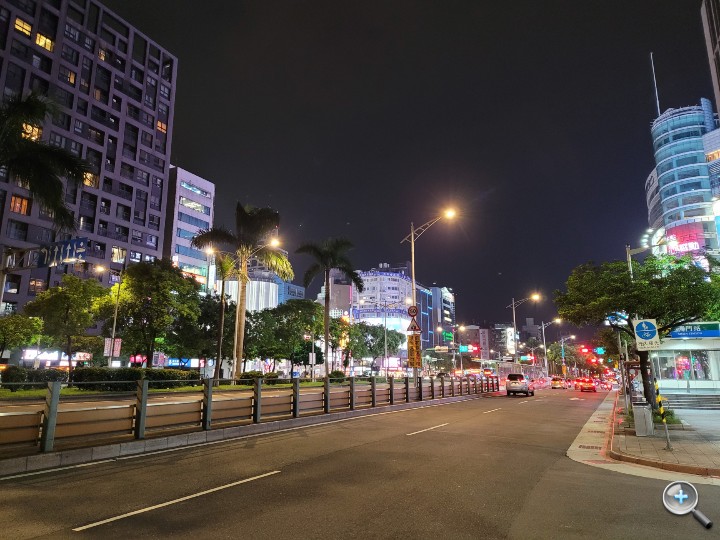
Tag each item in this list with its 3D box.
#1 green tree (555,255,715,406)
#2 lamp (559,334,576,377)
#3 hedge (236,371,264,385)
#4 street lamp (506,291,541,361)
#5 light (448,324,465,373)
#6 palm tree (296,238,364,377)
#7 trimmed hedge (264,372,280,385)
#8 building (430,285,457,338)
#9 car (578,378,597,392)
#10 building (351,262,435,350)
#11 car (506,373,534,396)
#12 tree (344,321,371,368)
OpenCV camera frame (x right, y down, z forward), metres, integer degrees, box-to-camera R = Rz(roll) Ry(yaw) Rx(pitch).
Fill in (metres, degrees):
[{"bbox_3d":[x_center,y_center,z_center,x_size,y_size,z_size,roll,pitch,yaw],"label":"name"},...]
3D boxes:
[{"bbox_3d":[8.179,2.028,16.113,4.200,4.980,4.400,-5,-12,24],"label":"green tree"},{"bbox_3d":[50.751,21.875,132.270,3.600,11.166,0.500,-5,-12,24],"label":"lamp"},{"bbox_3d":[-8.559,8.508,42.660,1.400,1.050,1.700,-5,-12,24],"label":"hedge"},{"bbox_3d":[17.848,7.823,59.072,3.200,10.060,0.450,-5,-12,24],"label":"street lamp"},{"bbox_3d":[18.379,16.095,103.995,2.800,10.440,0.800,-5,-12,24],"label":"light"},{"bbox_3d":[-3.436,4.587,62.088,7.400,16.660,7.400,0,-11,0],"label":"palm tree"},{"bbox_3d":[-8.217,10.265,50.608,0.950,1.140,1.250,-5,-12,24],"label":"trimmed hedge"},{"bbox_3d":[34.421,30.713,254.224,15.000,40.502,24.000,-5,-12,24],"label":"building"},{"bbox_3d":[24.592,12.277,58.143,1.780,1.500,4.500,-5,-12,24],"label":"car"},{"bbox_3d":[13.335,21.902,212.978,20.000,41.180,34.000,-5,-12,24],"label":"building"},{"bbox_3d":[14.179,10.101,47.590,1.770,1.750,4.500,-5,-12,24],"label":"car"},{"bbox_3d":[-0.296,12.240,80.837,4.100,8.780,4.100,0,-11,0],"label":"tree"}]

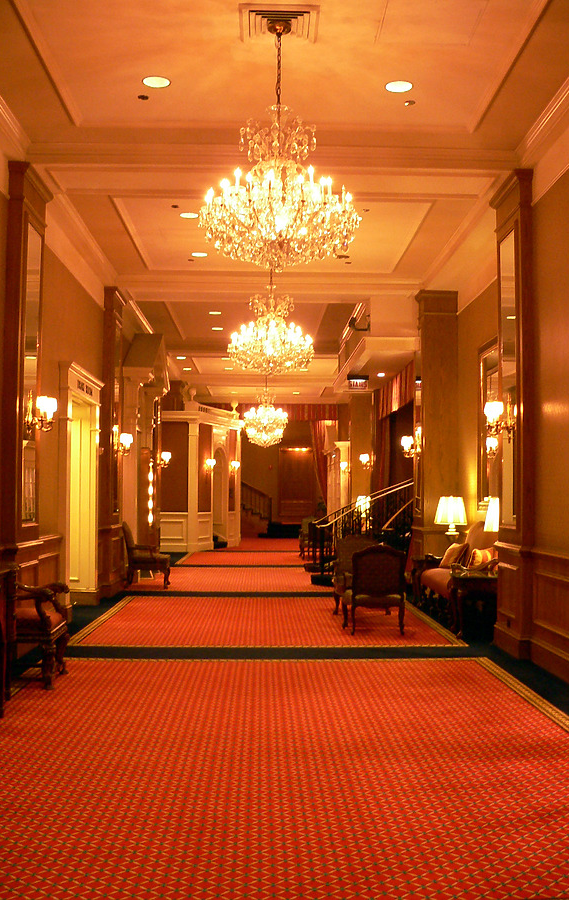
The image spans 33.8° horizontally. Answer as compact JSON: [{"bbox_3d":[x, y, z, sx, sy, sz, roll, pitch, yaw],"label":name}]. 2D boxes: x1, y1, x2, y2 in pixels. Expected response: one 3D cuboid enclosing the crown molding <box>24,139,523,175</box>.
[{"bbox_3d":[-0.072,-2.768,8.821,4.650,0.157,0.113,0,-3,-1],"label":"crown molding"}]

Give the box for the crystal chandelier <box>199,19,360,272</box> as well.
[{"bbox_3d":[-0.031,-2.079,6.455,1.094,1.709,1.094,0,-3,-1],"label":"crystal chandelier"}]

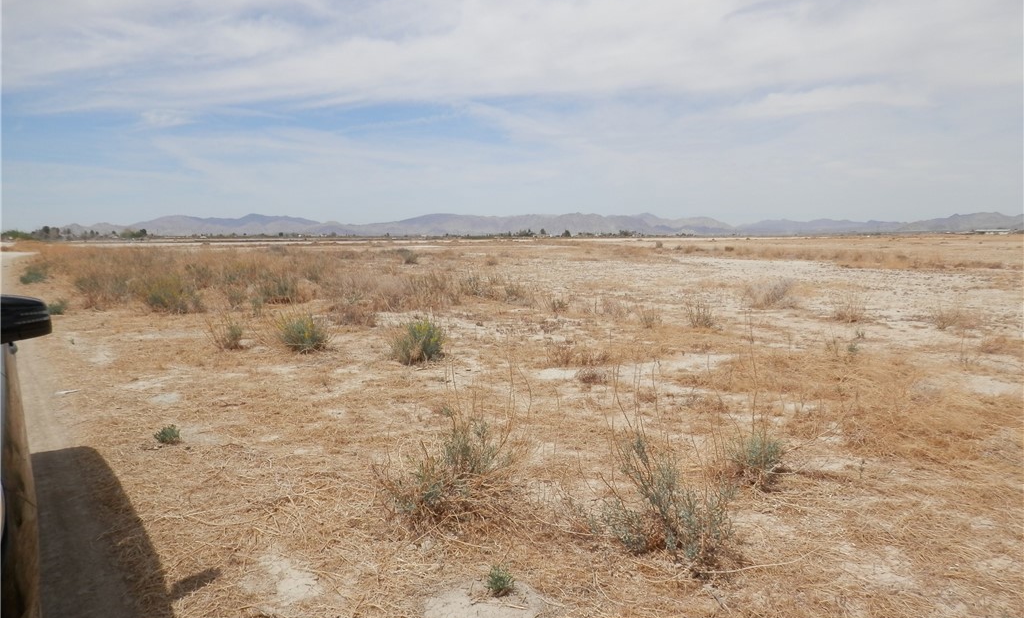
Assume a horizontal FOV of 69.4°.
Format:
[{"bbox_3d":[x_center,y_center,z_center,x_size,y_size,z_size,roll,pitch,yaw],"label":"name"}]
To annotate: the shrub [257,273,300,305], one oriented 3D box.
[{"bbox_3d":[-5.237,-0.451,16.550,0.967,0.688,0.870,0,6,0],"label":"shrub"}]

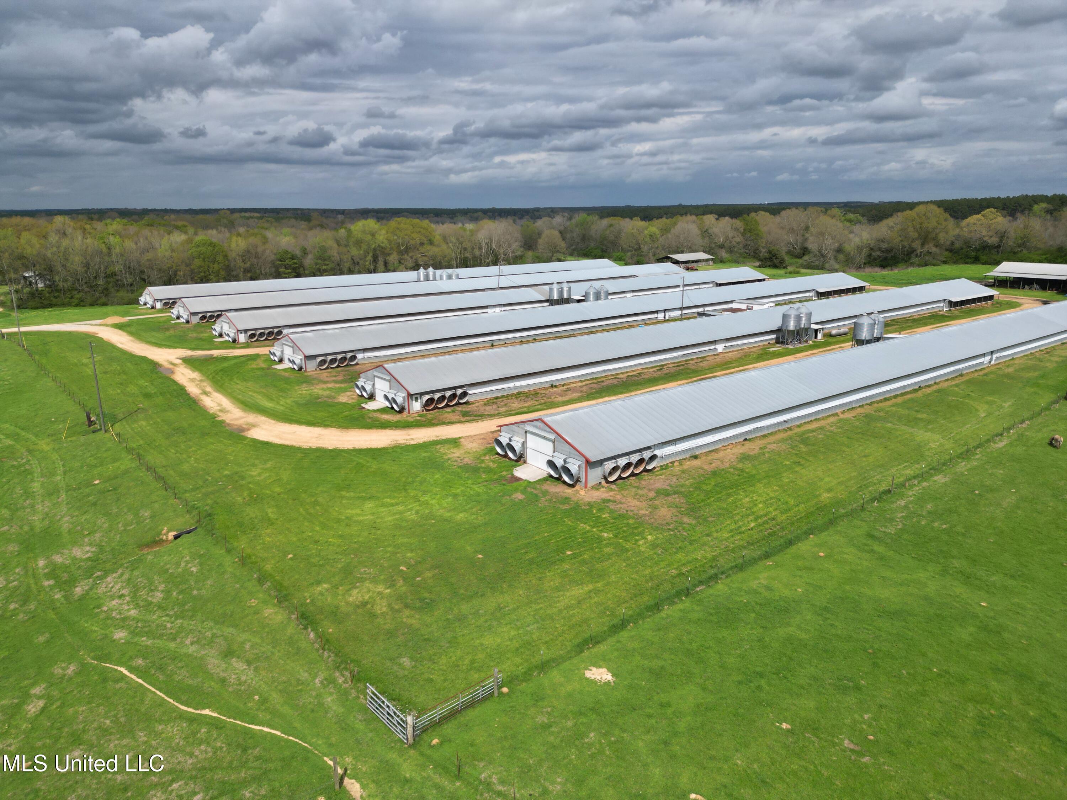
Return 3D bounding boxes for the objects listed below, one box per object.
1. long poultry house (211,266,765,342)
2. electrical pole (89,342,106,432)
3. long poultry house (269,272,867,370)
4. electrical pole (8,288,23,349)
[{"bbox_3d":[3.672,-24.971,175.262,149.760,4.530,14.140,-11,18,-36],"label":"long poultry house"},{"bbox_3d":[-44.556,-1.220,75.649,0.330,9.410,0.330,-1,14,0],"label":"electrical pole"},{"bbox_3d":[22.152,-19.157,151.614,148.800,4.530,14.140,-12,18,-36],"label":"long poultry house"},{"bbox_3d":[-87.266,-13.803,125.130,0.330,9.980,0.330,-1,14,0],"label":"electrical pole"}]

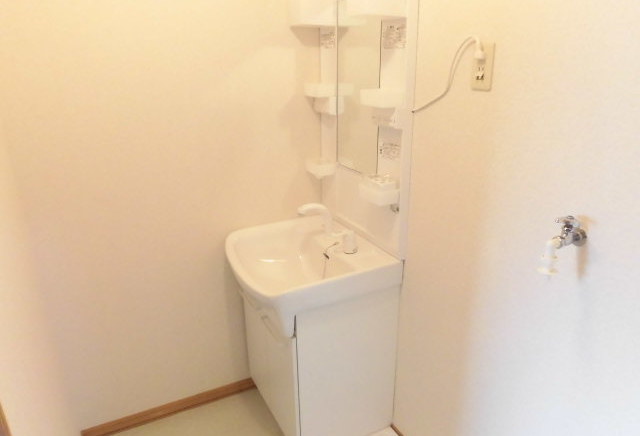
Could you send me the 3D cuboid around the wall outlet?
[{"bbox_3d":[0.430,-0.403,1.184,0.014,0.120,0.070,-10,21,-25],"label":"wall outlet"}]

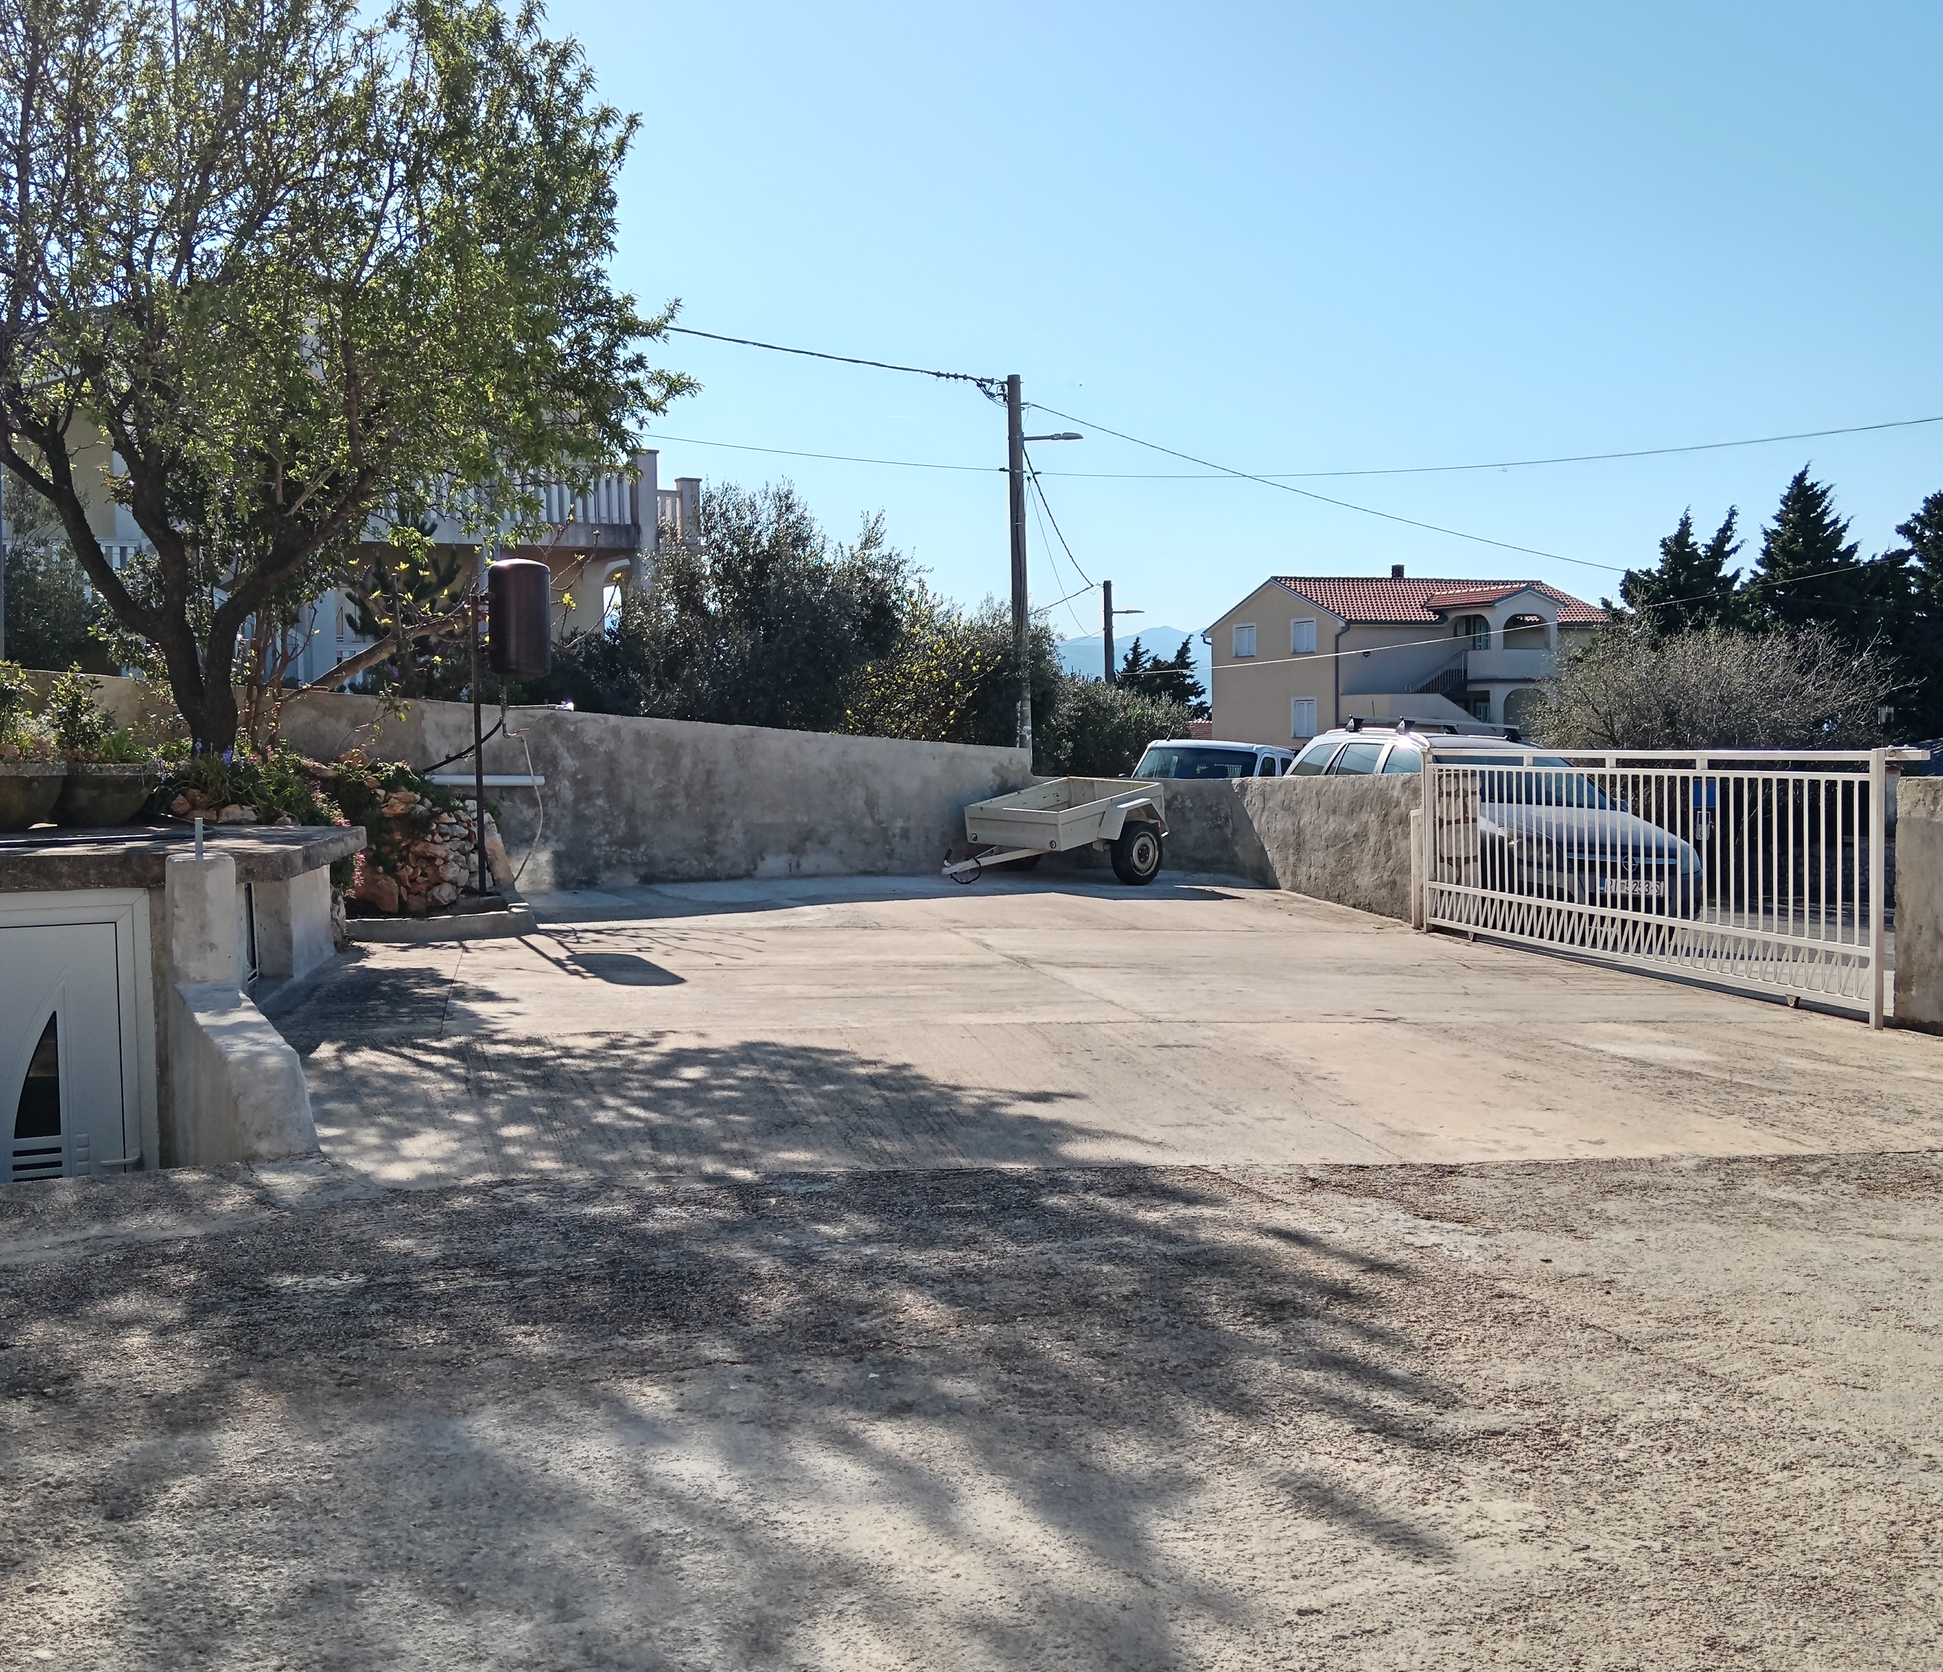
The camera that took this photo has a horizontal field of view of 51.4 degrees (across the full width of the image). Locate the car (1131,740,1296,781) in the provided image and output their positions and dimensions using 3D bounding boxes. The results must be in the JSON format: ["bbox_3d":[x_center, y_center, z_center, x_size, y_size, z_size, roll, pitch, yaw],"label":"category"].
[{"bbox_3d":[2.620,-0.329,22.200,1.680,1.450,4.100,0,3,21],"label":"car"}]

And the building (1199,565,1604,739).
[{"bbox_3d":[17.000,-6.241,76.000,13.200,7.200,10.300,-2,3,-26],"label":"building"}]

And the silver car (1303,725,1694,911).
[{"bbox_3d":[3.930,-0.090,16.200,1.730,1.530,4.350,2,3,-20],"label":"silver car"}]

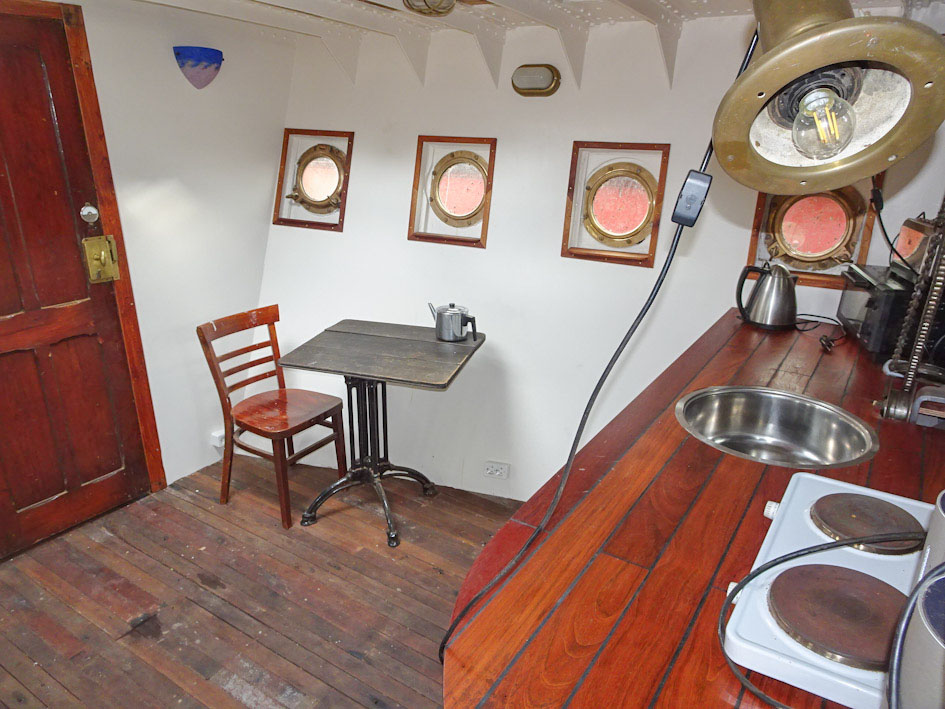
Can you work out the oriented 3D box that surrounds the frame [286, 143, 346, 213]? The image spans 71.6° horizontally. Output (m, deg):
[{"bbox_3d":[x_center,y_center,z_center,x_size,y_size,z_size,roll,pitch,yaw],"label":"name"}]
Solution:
[{"bbox_3d":[-0.696,-0.815,3.051,0.335,0.325,0.080,10,7,21],"label":"frame"}]

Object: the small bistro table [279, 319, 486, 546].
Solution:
[{"bbox_3d":[-0.333,0.319,2.687,0.645,0.740,0.550,7,22,14],"label":"small bistro table"}]

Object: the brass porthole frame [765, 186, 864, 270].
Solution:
[{"bbox_3d":[1.210,-0.463,2.316,0.330,0.325,0.080,10,7,21],"label":"brass porthole frame"}]

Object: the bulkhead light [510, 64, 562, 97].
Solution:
[{"bbox_3d":[0.244,-1.055,2.530,0.195,0.105,0.080,10,7,21],"label":"bulkhead light"}]

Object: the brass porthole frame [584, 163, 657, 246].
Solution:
[{"bbox_3d":[0.580,-0.584,2.559,0.328,0.328,0.060,10,7,21],"label":"brass porthole frame"}]

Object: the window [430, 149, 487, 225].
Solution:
[{"bbox_3d":[-0.040,-0.707,2.803,0.324,0.324,0.060,10,7,21],"label":"window"}]

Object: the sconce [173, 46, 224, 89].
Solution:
[{"bbox_3d":[-1.051,-1.126,2.588,0.100,0.150,0.210,16,26,34],"label":"sconce"}]

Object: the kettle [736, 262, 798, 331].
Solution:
[{"bbox_3d":[0.994,-0.200,2.183,0.195,0.207,0.162,6,22,13],"label":"kettle"}]

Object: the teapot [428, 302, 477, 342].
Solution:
[{"bbox_3d":[-0.080,-0.135,2.646,0.235,0.147,0.132,16,26,34],"label":"teapot"}]

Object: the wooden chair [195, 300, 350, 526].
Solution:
[{"bbox_3d":[-0.813,0.247,2.749,0.420,0.810,0.420,15,25,31],"label":"wooden chair"}]

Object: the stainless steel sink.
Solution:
[{"bbox_3d":[0.698,0.228,1.558,0.420,0.155,0.420,15,25,31],"label":"stainless steel sink"}]

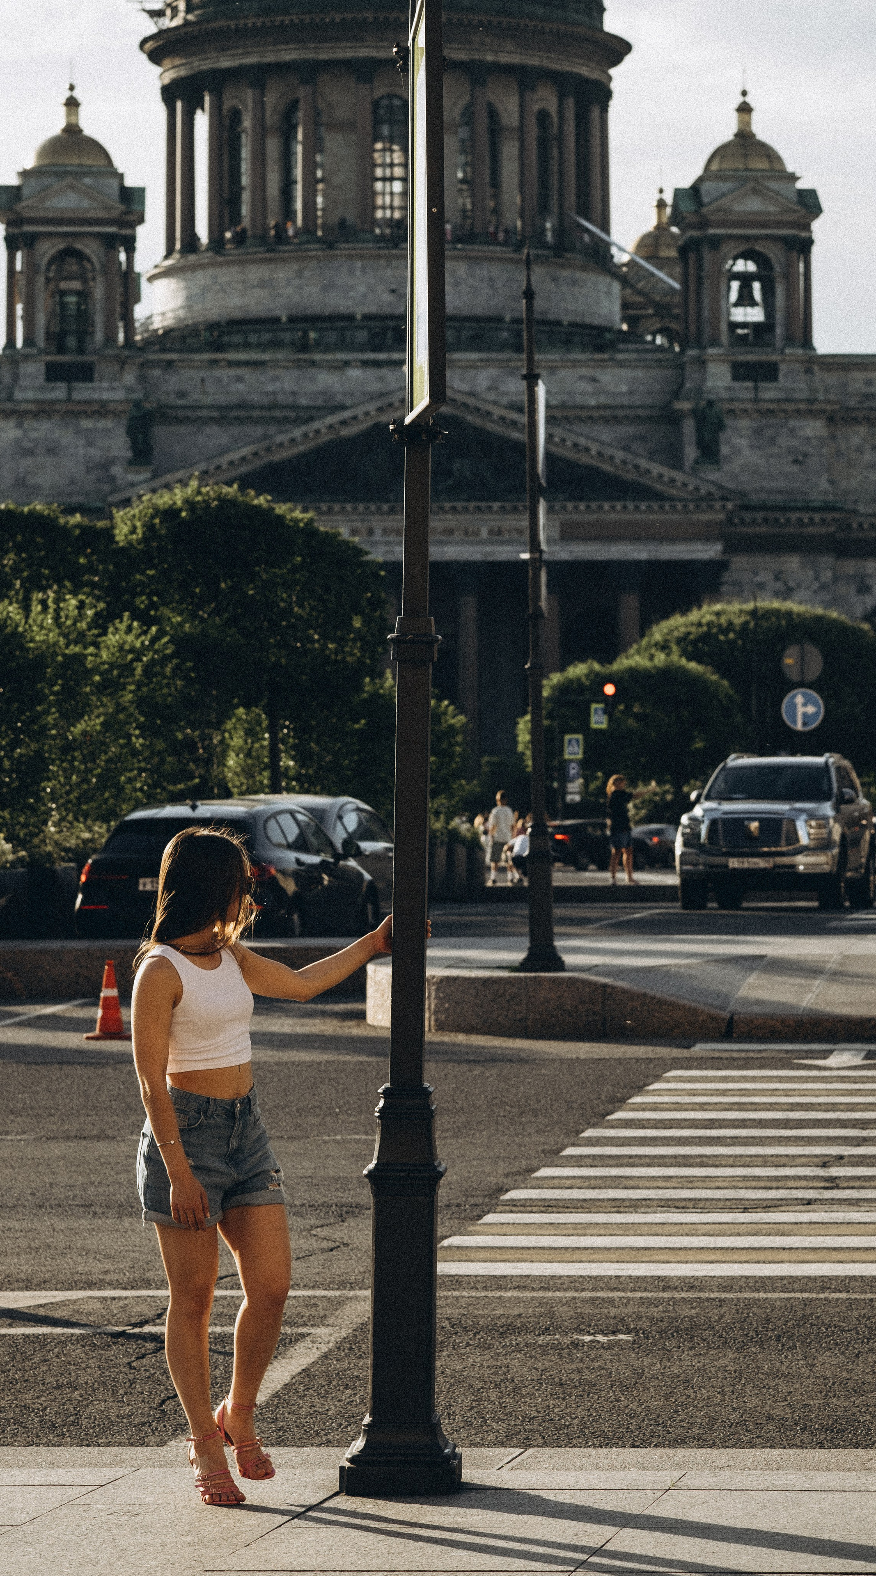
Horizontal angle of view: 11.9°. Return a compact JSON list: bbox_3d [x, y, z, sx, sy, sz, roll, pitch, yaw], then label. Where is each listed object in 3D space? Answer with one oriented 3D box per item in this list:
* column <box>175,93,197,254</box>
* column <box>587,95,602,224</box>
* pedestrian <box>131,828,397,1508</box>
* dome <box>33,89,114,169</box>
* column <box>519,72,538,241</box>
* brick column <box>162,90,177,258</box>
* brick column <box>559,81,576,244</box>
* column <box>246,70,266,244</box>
[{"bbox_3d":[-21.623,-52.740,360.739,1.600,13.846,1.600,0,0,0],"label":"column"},{"bbox_3d":[12.359,-49.074,332.000,1.300,13.100,1.300,0,0,-4],"label":"column"},{"bbox_3d":[-0.430,0.973,10.800,0.660,1.720,0.520,0,1,-41],"label":"pedestrian"},{"bbox_3d":[-28.149,-50.943,325.000,6.300,6.200,6.300,0,0,0],"label":"dome"},{"bbox_3d":[7.346,-51.253,341.000,1.450,13.800,1.450,0,0,0],"label":"column"},{"bbox_3d":[-21.241,-49.149,335.500,1.350,13.400,1.350,0,0,-4],"label":"brick column"},{"bbox_3d":[10.993,-53.166,357.203,1.600,13.710,1.600,0,0,0],"label":"brick column"},{"bbox_3d":[-13.908,-48.588,323.900,1.450,13.500,1.450,0,0,-4],"label":"column"}]

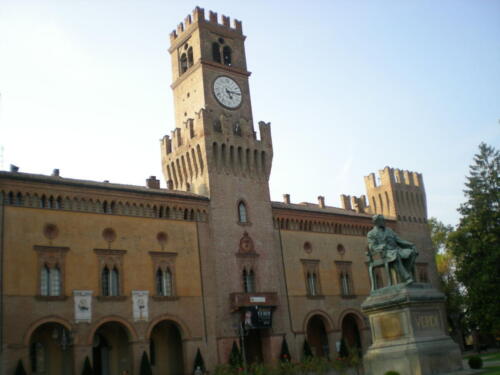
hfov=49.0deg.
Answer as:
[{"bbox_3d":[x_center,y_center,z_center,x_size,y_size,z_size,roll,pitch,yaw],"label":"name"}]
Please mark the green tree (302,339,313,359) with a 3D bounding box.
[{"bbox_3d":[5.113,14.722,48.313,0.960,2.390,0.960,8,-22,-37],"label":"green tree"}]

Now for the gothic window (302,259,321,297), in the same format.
[{"bbox_3d":[5.028,7.380,44.517,1.700,3.100,0.400,8,-22,-37],"label":"gothic window"}]

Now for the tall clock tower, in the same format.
[{"bbox_3d":[-2.930,-0.057,53.179,7.942,35.306,7.942,8,-22,-37],"label":"tall clock tower"}]

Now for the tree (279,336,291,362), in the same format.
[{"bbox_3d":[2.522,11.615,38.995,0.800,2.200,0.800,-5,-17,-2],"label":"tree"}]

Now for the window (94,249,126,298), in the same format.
[{"bbox_3d":[-8.702,5.427,34.239,1.900,3.100,0.400,8,-22,-37],"label":"window"}]

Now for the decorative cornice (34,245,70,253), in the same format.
[{"bbox_3d":[-13.773,4.261,38.060,2.453,0.421,0.300,8,-22,-37],"label":"decorative cornice"}]

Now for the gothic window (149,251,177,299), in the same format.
[{"bbox_3d":[-5.774,5.841,36.432,1.850,3.150,0.400,8,-22,-37],"label":"gothic window"}]

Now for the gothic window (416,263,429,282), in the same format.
[{"bbox_3d":[19.916,10.391,62.897,2.218,3.400,0.400,8,-22,-37],"label":"gothic window"}]

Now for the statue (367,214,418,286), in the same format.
[{"bbox_3d":[5.950,2.640,23.000,1.400,2.950,1.750,8,-22,-37],"label":"statue"}]

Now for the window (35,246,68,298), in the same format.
[{"bbox_3d":[-13.669,5.911,37.641,2.456,3.731,0.400,8,-22,-37],"label":"window"}]

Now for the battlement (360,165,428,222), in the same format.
[{"bbox_3d":[18.067,1.515,66.567,6.726,6.346,3.648,8,-22,-37],"label":"battlement"}]

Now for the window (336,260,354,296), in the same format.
[{"bbox_3d":[9.502,9.237,54.974,2.511,3.675,0.400,8,-22,-37],"label":"window"}]

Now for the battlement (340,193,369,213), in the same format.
[{"bbox_3d":[11.162,1.741,58.627,2.600,1.800,1.400,8,-22,-37],"label":"battlement"}]

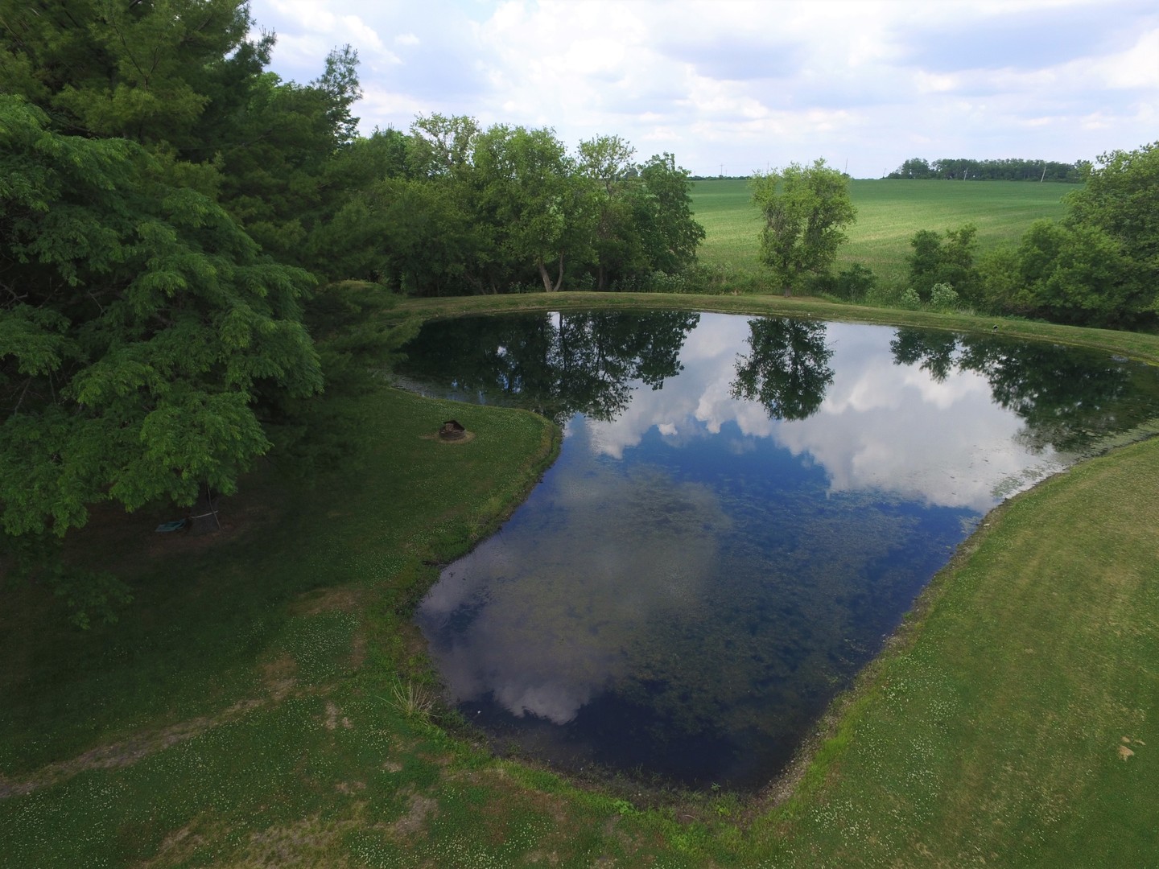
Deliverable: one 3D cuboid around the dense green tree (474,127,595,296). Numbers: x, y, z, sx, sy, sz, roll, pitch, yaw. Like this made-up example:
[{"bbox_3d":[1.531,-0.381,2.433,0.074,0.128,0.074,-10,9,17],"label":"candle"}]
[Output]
[{"bbox_3d":[-3.240,-15.170,45.590,8.100,10.930,7.690,0,21,0],"label":"dense green tree"}]

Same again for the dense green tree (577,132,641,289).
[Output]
[{"bbox_3d":[2.050,-15.260,46.630,4.760,10.300,5.000,0,21,0],"label":"dense green tree"}]

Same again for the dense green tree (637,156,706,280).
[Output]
[{"bbox_3d":[6.990,-16.710,51.430,5.180,9.130,5.180,0,21,0],"label":"dense green tree"}]

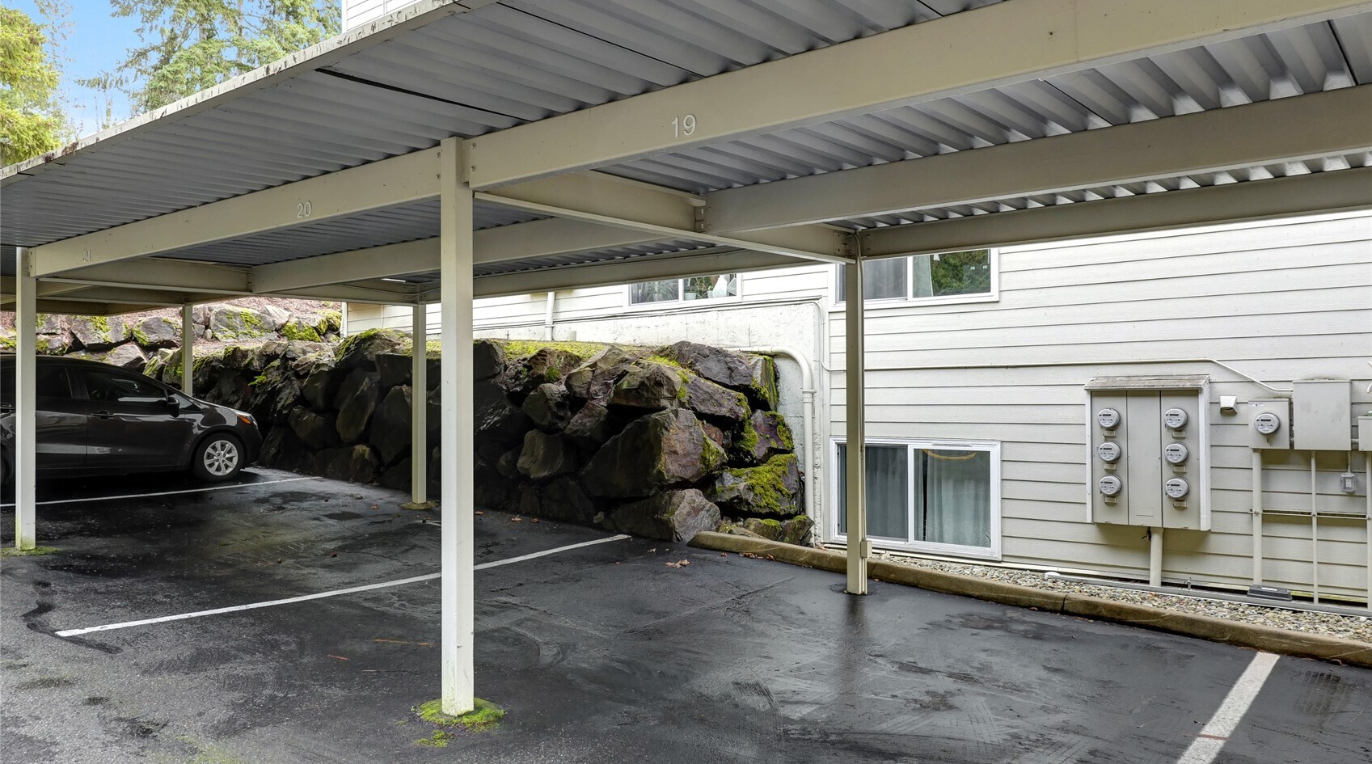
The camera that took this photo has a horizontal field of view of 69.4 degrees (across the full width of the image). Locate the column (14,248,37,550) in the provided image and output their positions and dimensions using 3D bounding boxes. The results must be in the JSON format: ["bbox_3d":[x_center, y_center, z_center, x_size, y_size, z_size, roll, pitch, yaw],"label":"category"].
[{"bbox_3d":[-5.311,0.129,7.969,0.108,2.419,0.108,-1,-1,39],"label":"column"}]

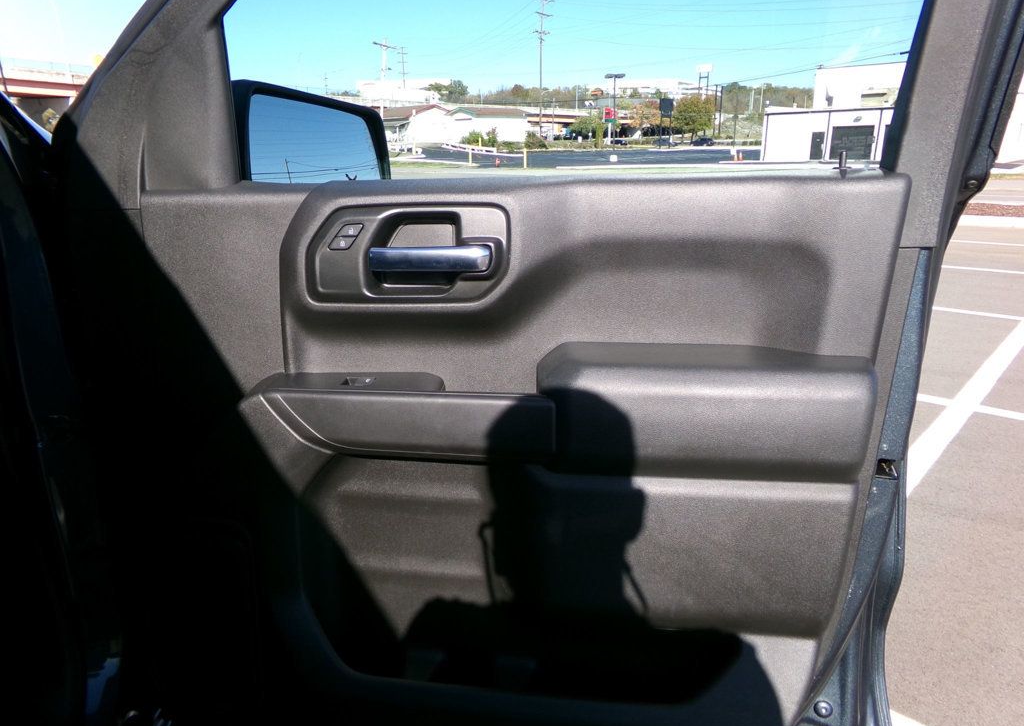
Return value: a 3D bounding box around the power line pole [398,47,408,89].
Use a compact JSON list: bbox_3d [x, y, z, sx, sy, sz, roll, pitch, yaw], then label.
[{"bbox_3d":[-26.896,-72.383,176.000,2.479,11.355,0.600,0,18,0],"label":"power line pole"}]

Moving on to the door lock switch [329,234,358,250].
[{"bbox_3d":[-0.195,-0.140,0.820,0.034,0.018,0.010,1,18,4],"label":"door lock switch"}]

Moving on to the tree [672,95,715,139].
[{"bbox_3d":[29.560,-39.926,115.000,7.127,7.110,6.770,0,18,0],"label":"tree"}]

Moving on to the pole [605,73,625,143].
[{"bbox_3d":[8.518,-20.816,59.000,1.650,6.503,0.550,0,18,0],"label":"pole"}]

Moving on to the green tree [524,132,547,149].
[{"bbox_3d":[2.648,-25.070,80.000,2.479,1.935,2.231,0,18,0],"label":"green tree"}]

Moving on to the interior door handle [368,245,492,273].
[{"bbox_3d":[-0.092,-0.117,0.805,0.139,0.029,0.030,1,18,4],"label":"interior door handle"}]

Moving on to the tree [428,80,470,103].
[{"bbox_3d":[-17.166,-74.430,195.000,11.535,6.814,9.338,0,18,0],"label":"tree"}]

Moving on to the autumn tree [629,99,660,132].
[{"bbox_3d":[23.887,-44.439,128.000,5.769,6.021,5.481,0,18,0],"label":"autumn tree"}]

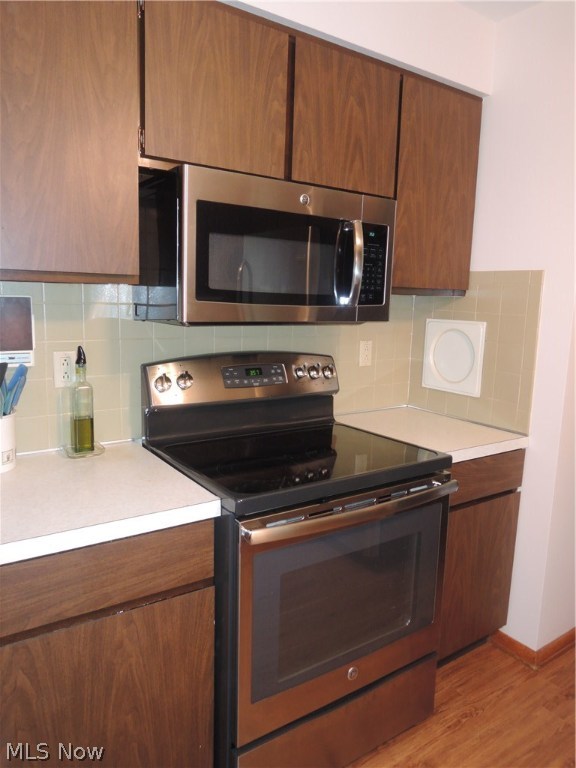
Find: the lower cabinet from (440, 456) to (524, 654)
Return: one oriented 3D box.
[{"bbox_3d":[0.508,0.590,2.207,0.518,0.768,0.620,-5,11,-33],"label":"lower cabinet"}]

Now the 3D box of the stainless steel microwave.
[{"bbox_3d":[-0.060,-0.420,1.782,0.762,0.415,0.396,-5,11,-33],"label":"stainless steel microwave"}]

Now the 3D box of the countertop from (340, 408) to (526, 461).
[{"bbox_3d":[0.521,0.191,2.137,0.518,0.043,0.630,-5,11,-33],"label":"countertop"}]

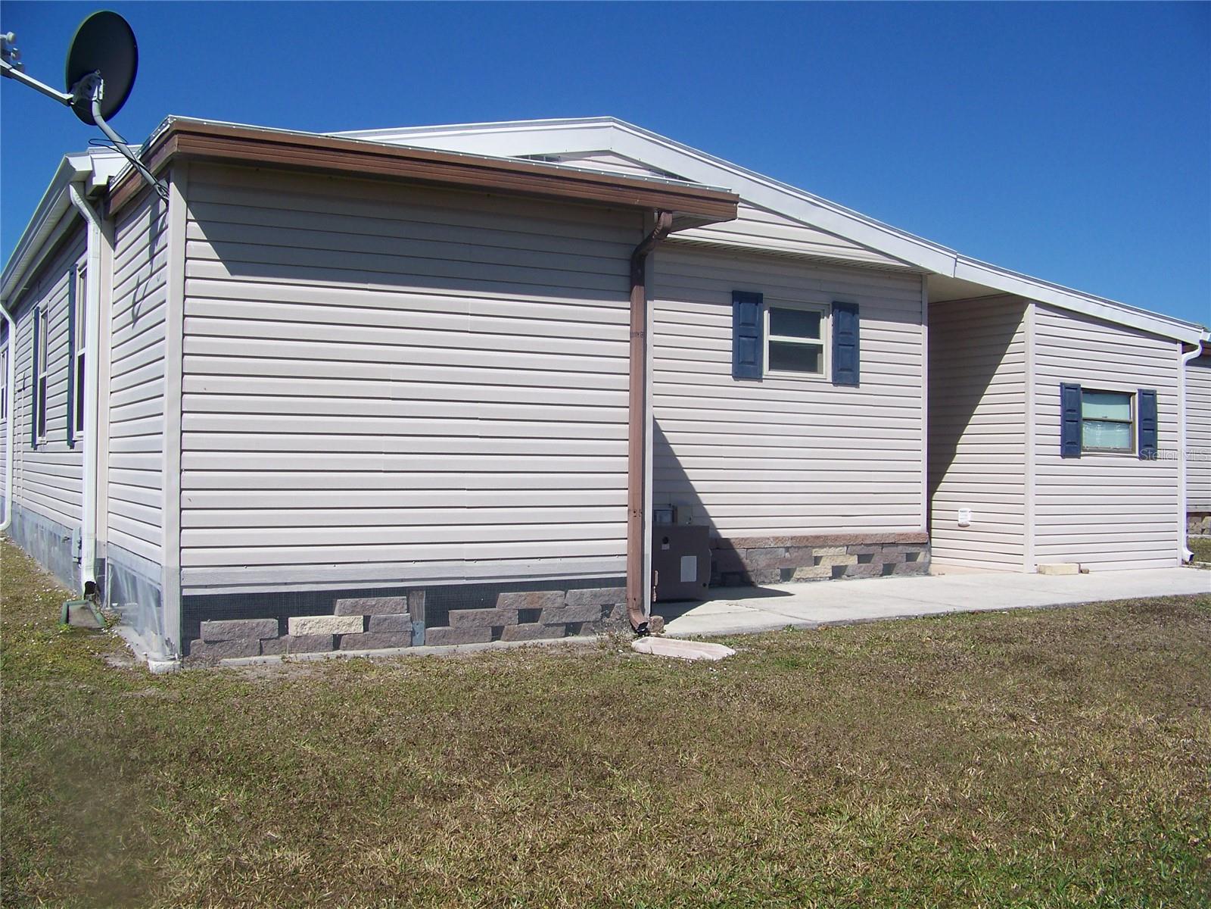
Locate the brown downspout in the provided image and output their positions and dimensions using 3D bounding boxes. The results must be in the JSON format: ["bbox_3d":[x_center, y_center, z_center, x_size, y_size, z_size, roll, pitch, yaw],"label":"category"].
[{"bbox_3d":[0.289,-0.201,8.010,0.085,2.625,0.420,1,0,-26],"label":"brown downspout"}]

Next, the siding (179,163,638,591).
[{"bbox_3d":[-1.048,-0.401,7.604,2.881,2.385,0.070,1,0,-26],"label":"siding"}]

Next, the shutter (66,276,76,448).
[{"bbox_3d":[-4.445,-0.796,10.492,0.040,1.502,0.320,1,0,-29],"label":"shutter"}]

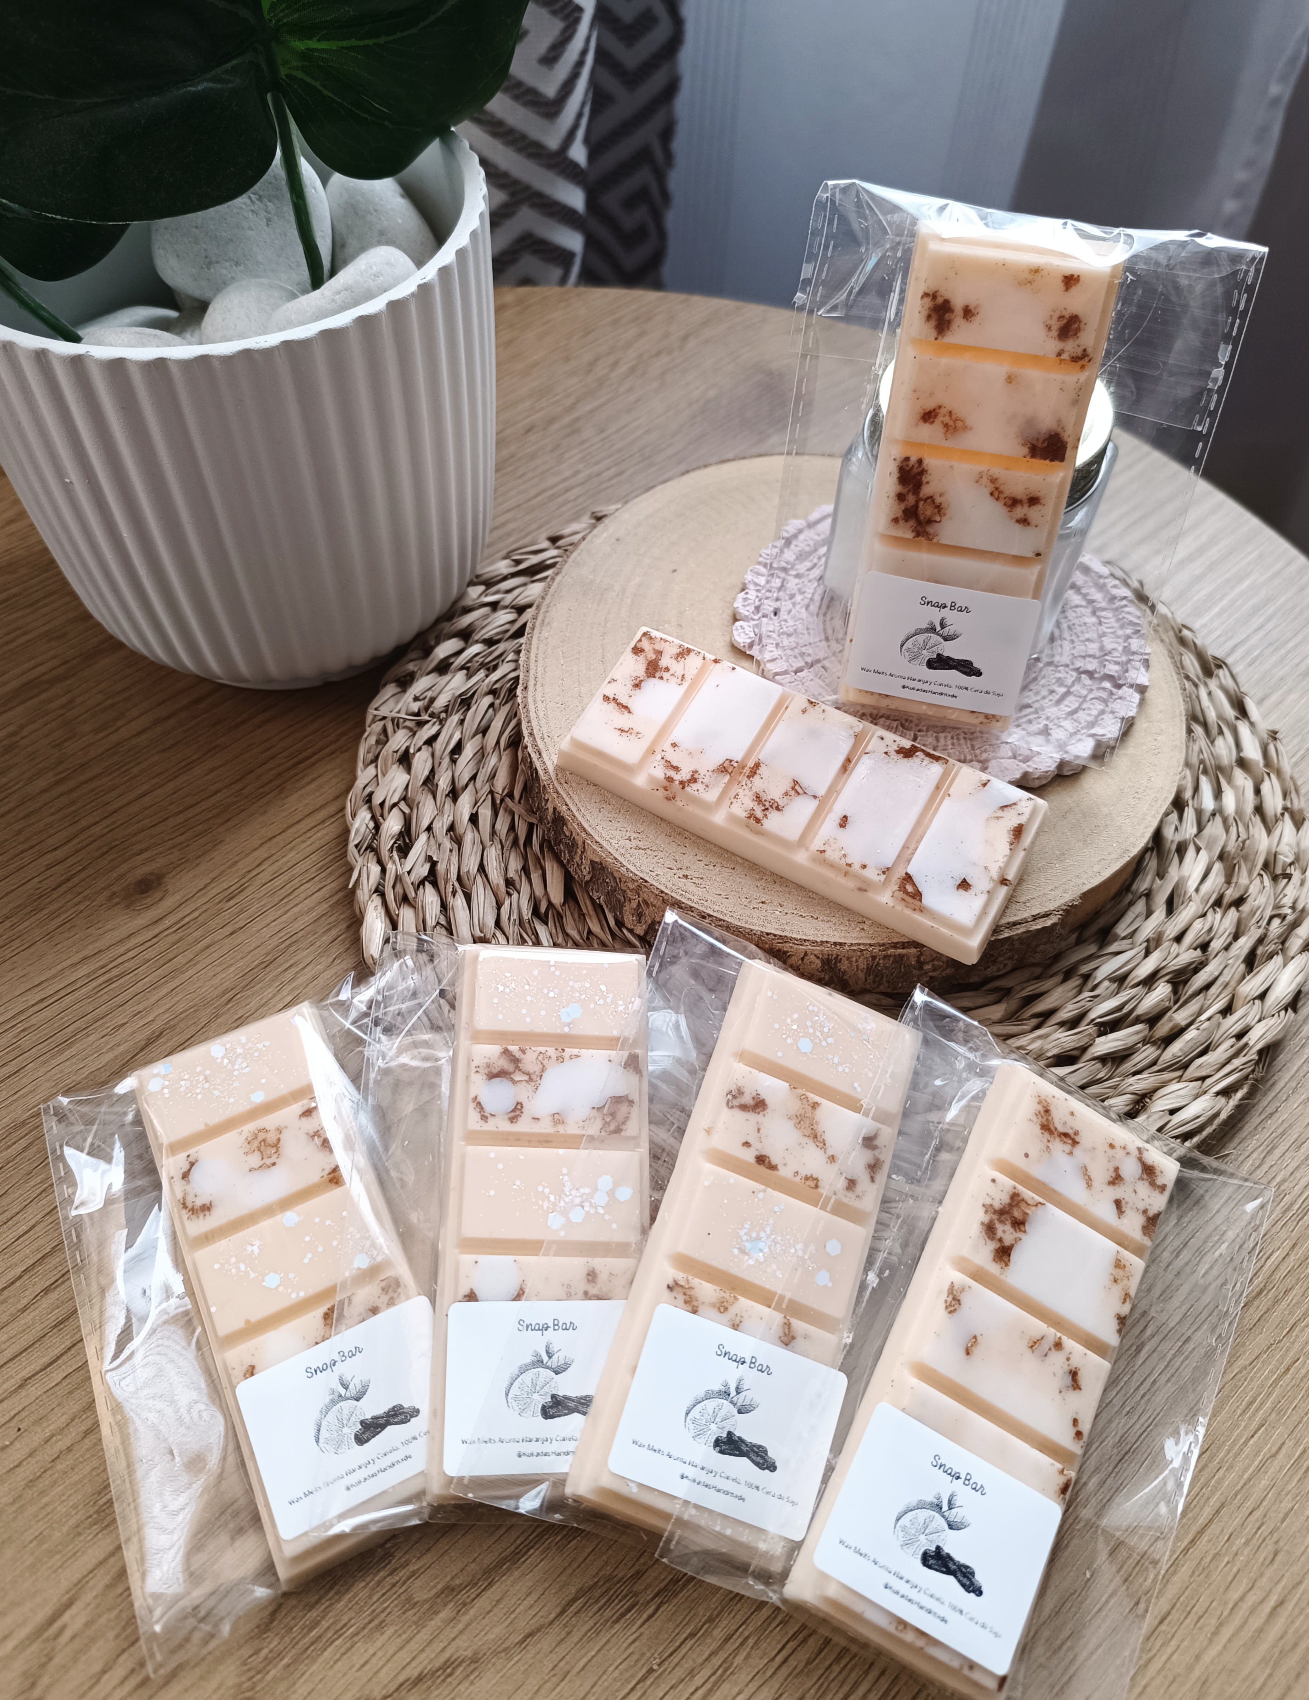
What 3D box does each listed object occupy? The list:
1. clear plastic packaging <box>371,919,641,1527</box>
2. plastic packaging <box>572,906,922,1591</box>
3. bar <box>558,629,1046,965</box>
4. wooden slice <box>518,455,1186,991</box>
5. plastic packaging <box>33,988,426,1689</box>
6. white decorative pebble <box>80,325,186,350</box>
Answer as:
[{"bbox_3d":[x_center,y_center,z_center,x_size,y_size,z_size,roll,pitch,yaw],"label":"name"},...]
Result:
[{"bbox_3d":[-0.022,0.081,0.277,0.093,0.014,0.129,3,64,-6],"label":"clear plastic packaging"},{"bbox_3d":[0.025,0.088,0.270,0.047,0.012,0.123,21,67,-1],"label":"plastic packaging"},{"bbox_3d":[0.038,-0.019,0.322,0.123,0.012,0.047,26,68,14],"label":"bar"},{"bbox_3d":[0.057,-0.050,0.370,0.193,0.022,0.196,1,55,-1],"label":"wooden slice"},{"bbox_3d":[-0.082,0.096,0.280,0.094,0.014,0.130,-22,63,-15],"label":"plastic packaging"},{"bbox_3d":[-0.135,-0.129,0.313,0.034,0.019,0.026,1,55,-1],"label":"white decorative pebble"}]

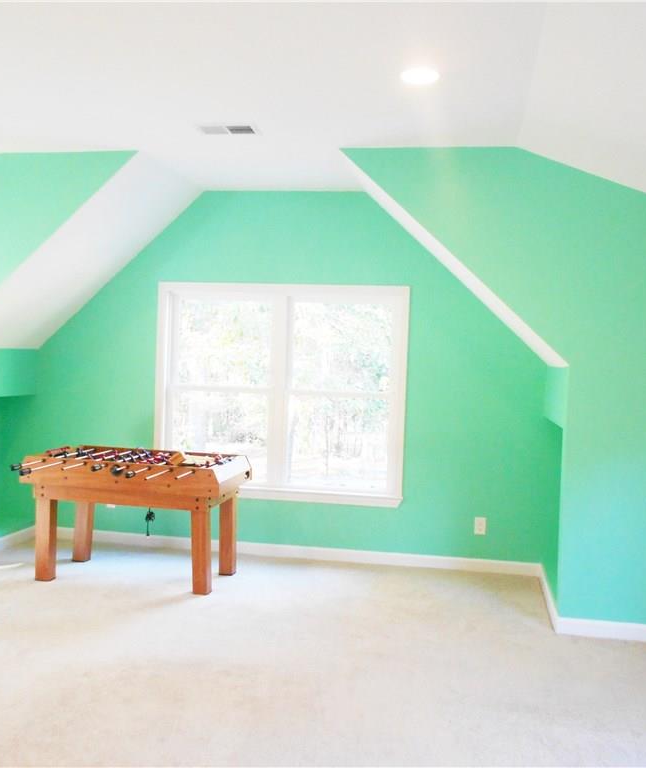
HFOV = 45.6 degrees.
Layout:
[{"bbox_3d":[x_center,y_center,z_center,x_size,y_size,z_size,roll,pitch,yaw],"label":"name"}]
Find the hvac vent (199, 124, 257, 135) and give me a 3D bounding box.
[{"bbox_3d":[-0.464,-1.237,3.766,0.285,0.020,0.160,2,2,11],"label":"hvac vent"}]

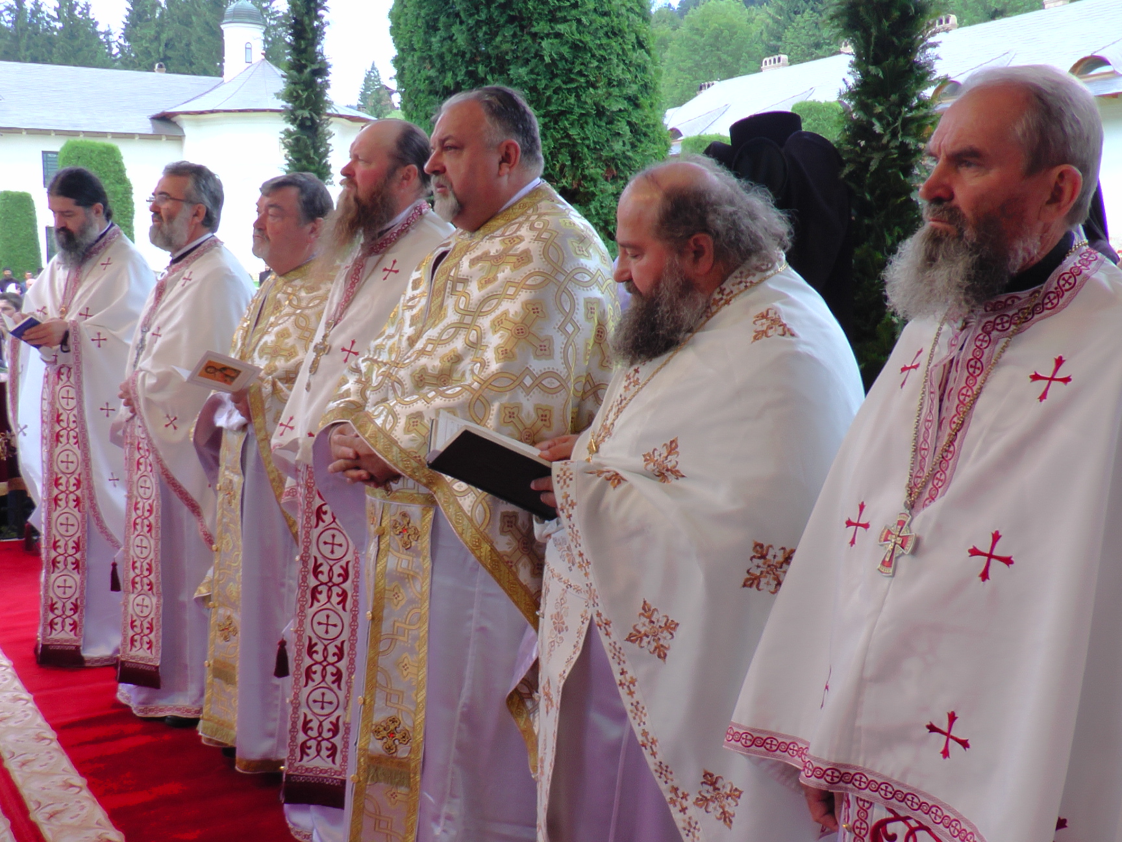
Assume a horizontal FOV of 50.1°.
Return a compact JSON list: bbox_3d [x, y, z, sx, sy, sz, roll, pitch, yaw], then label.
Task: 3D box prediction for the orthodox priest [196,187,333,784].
[{"bbox_3d":[-0.822,0.144,3.466,0.570,1.700,0.470,8,12,41],"label":"orthodox priest"}]

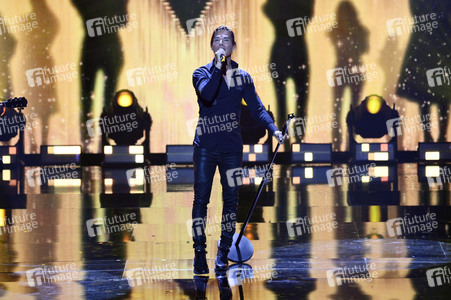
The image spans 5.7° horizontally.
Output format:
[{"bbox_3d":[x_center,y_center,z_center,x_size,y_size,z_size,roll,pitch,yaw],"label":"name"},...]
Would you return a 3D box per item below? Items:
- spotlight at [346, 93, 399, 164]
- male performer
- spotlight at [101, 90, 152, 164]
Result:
[{"bbox_3d":[1.292,-0.189,39.600,0.460,0.600,0.430,-1,6,0],"label":"spotlight"},{"bbox_3d":[0.100,0.000,32.300,0.680,1.770,0.500,-1,6,-4],"label":"male performer"},{"bbox_3d":[-0.870,-0.205,39.600,0.460,0.640,0.430,-1,6,0],"label":"spotlight"}]

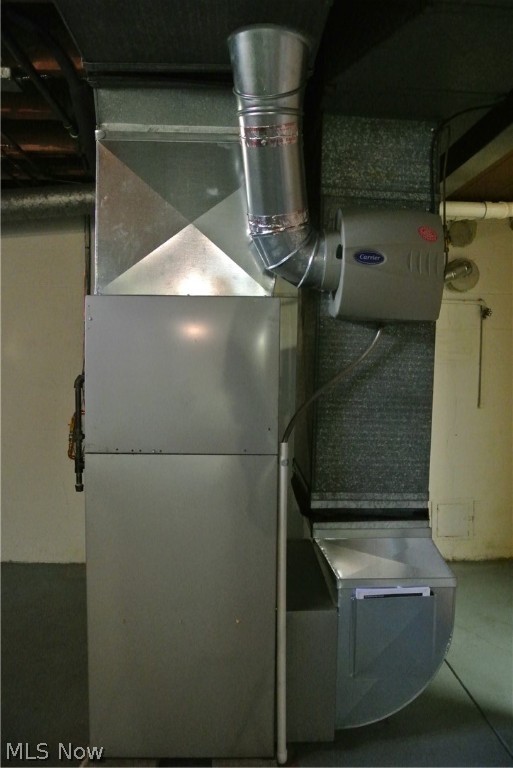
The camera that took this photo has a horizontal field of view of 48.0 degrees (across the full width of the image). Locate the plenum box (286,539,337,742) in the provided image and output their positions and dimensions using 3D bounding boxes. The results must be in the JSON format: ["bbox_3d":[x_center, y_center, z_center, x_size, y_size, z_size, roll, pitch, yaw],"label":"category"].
[{"bbox_3d":[0.135,0.852,2.028,0.187,0.412,0.630,0,3,-2],"label":"plenum box"}]

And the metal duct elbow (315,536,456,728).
[{"bbox_3d":[0.394,0.756,2.012,0.375,0.515,0.620,0,3,-2],"label":"metal duct elbow"}]

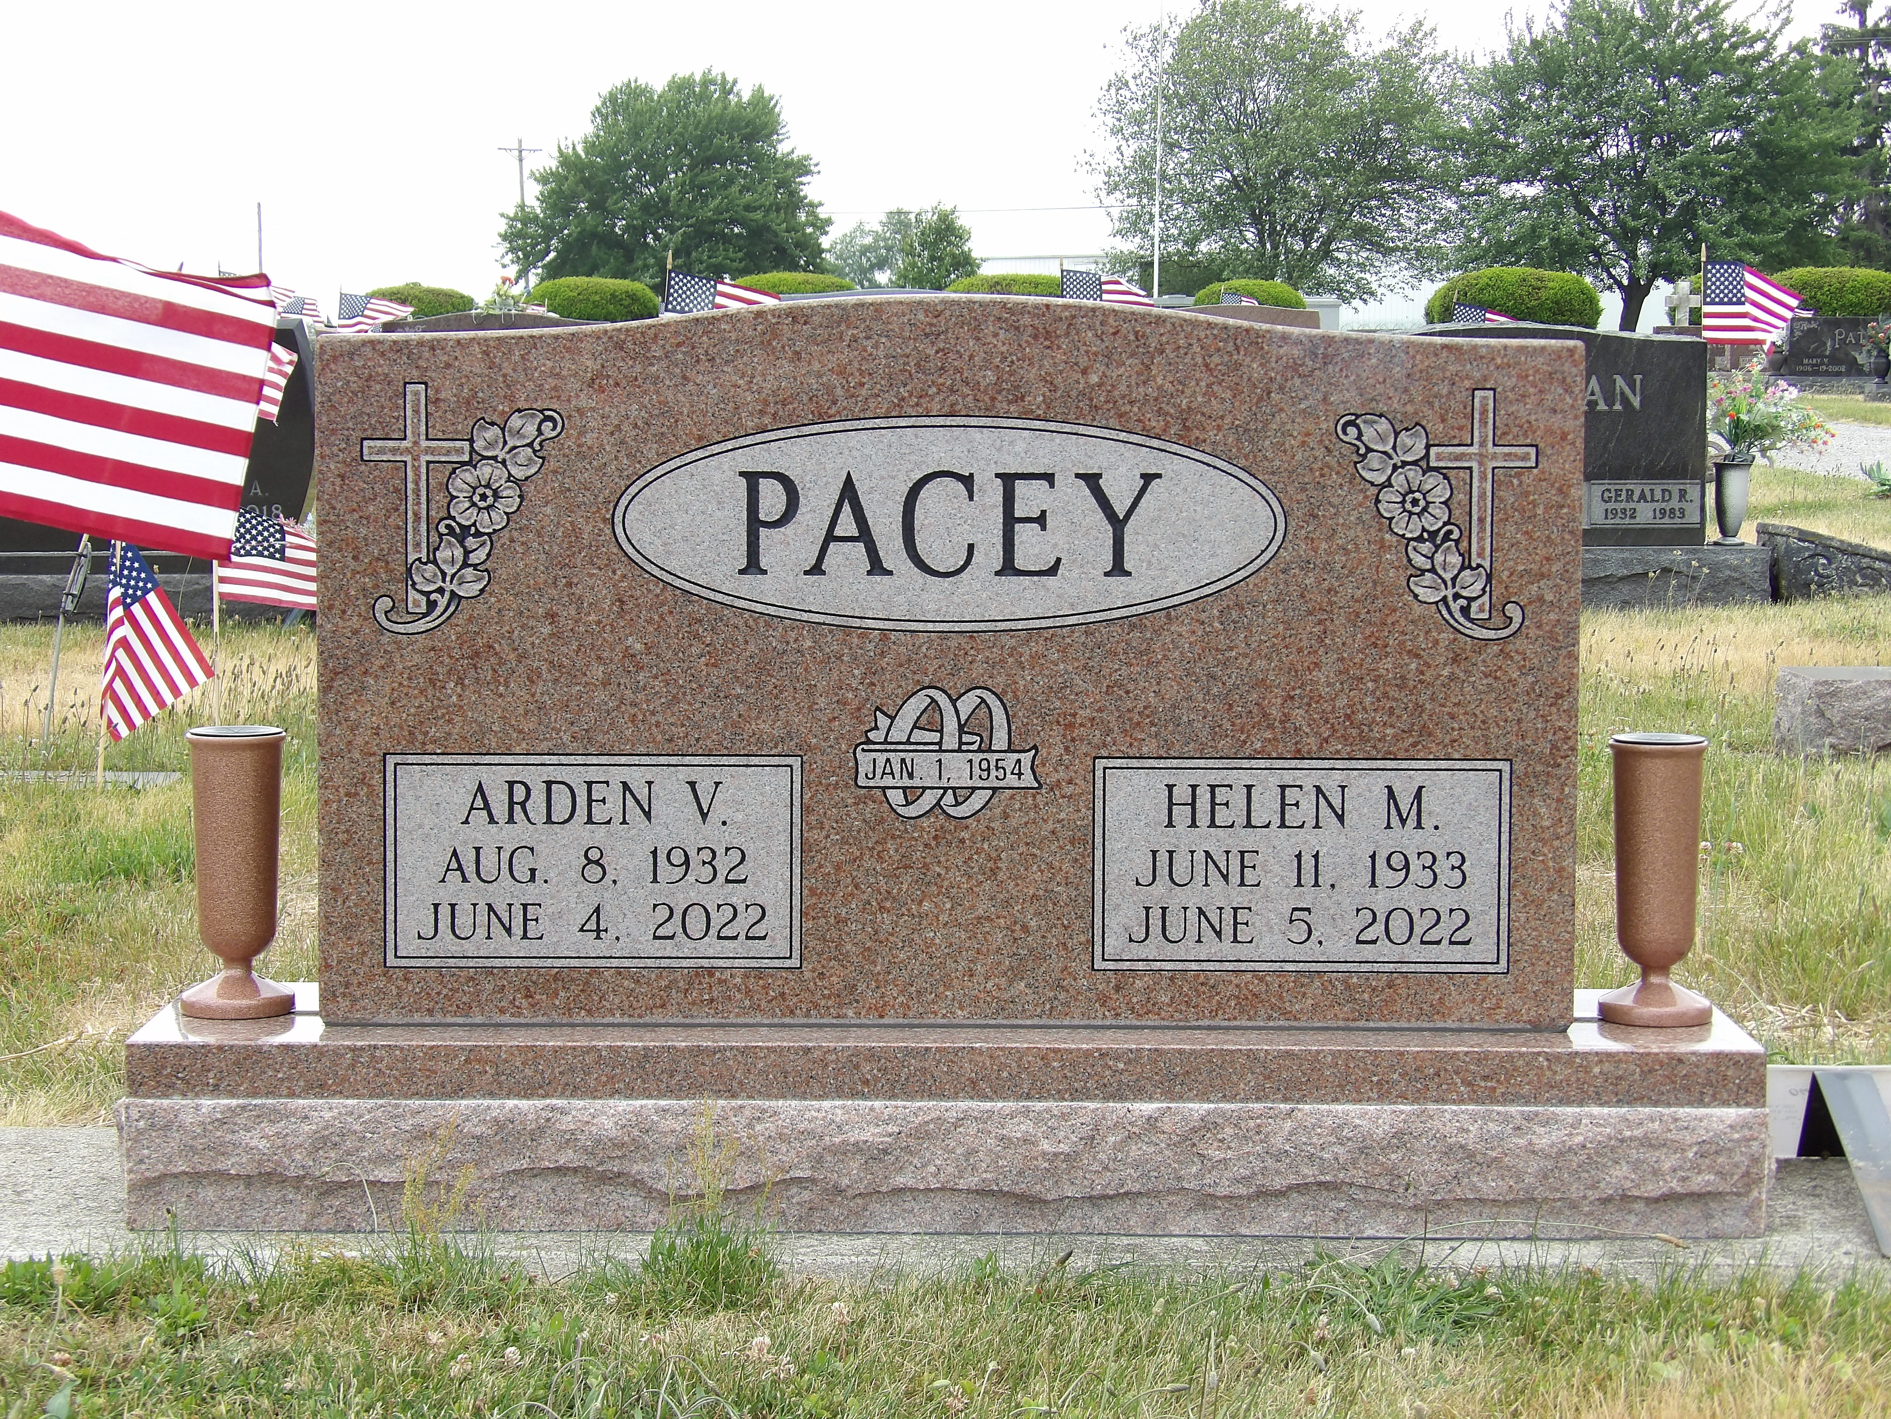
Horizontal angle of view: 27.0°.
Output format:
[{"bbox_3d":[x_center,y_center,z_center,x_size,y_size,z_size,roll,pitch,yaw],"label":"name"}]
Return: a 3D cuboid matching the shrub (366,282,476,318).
[{"bbox_3d":[-6.019,-4.354,45.048,1.352,1.050,1.352,0,5,0],"label":"shrub"}]

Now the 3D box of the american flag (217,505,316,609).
[{"bbox_3d":[-1.255,-0.291,7.550,0.289,0.221,0.060,0,5,0],"label":"american flag"}]

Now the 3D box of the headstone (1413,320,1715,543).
[{"bbox_3d":[1.529,-0.759,10.722,1.067,0.613,0.200,0,5,0],"label":"headstone"}]

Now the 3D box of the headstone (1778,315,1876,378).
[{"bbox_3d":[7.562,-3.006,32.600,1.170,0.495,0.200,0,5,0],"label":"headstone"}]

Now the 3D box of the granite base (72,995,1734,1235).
[{"bbox_3d":[0.000,0.347,3.443,1.380,0.158,0.320,0,5,0],"label":"granite base"}]

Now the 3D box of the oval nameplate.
[{"bbox_3d":[0.004,-0.157,3.338,0.570,0.183,0.012,0,5,0],"label":"oval nameplate"}]

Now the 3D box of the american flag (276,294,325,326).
[{"bbox_3d":[-4.094,-2.540,25.000,0.290,0.210,0.100,0,5,0],"label":"american flag"}]

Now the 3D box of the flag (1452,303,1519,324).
[{"bbox_3d":[2.988,-2.047,21.500,0.428,0.355,0.080,0,5,0],"label":"flag"}]

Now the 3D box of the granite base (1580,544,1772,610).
[{"bbox_3d":[1.545,-0.363,10.858,1.410,0.185,0.350,0,6,-2],"label":"granite base"}]

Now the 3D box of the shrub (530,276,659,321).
[{"bbox_3d":[-4.293,-5.031,48.498,1.569,0.595,1.569,0,5,0],"label":"shrub"}]

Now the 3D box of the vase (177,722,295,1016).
[{"bbox_3d":[-0.627,0.143,3.478,0.102,0.248,0.102,0,5,0],"label":"vase"}]

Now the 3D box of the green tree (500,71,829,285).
[{"bbox_3d":[-8.014,-14.618,112.000,9.339,7.067,9.339,0,5,0],"label":"green tree"}]

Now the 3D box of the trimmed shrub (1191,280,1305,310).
[{"bbox_3d":[2.984,-3.710,38.546,1.142,1.000,1.142,0,5,0],"label":"trimmed shrub"}]

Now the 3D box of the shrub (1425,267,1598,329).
[{"bbox_3d":[5.183,-3.489,36.050,1.623,1.100,1.623,0,5,0],"label":"shrub"}]

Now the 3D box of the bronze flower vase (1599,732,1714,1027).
[{"bbox_3d":[0.624,0.148,3.441,0.101,0.245,0.101,0,5,0],"label":"bronze flower vase"}]

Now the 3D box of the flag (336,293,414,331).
[{"bbox_3d":[-3.220,-2.199,22.300,0.452,0.318,0.090,0,5,0],"label":"flag"}]

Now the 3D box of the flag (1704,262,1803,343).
[{"bbox_3d":[2.046,-1.026,9.950,0.260,0.210,0.100,0,5,0],"label":"flag"}]

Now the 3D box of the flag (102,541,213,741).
[{"bbox_3d":[-1.343,-0.127,6.700,0.190,0.365,0.100,0,5,0],"label":"flag"}]

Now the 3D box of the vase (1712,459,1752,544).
[{"bbox_3d":[2.147,-0.565,10.710,0.108,0.230,0.108,0,5,0],"label":"vase"}]

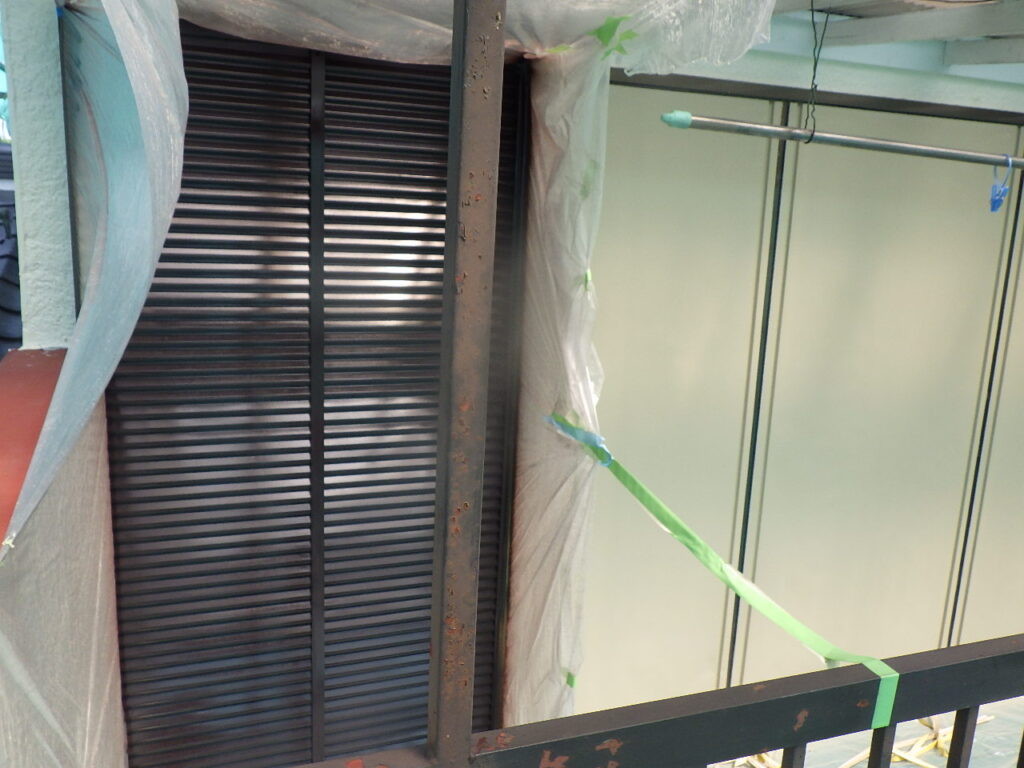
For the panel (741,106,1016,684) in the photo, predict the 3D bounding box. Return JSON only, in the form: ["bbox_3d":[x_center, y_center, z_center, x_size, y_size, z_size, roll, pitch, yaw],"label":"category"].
[{"bbox_3d":[1.083,0.114,2.477,0.810,1.750,0.045,-2,11,-21],"label":"panel"}]

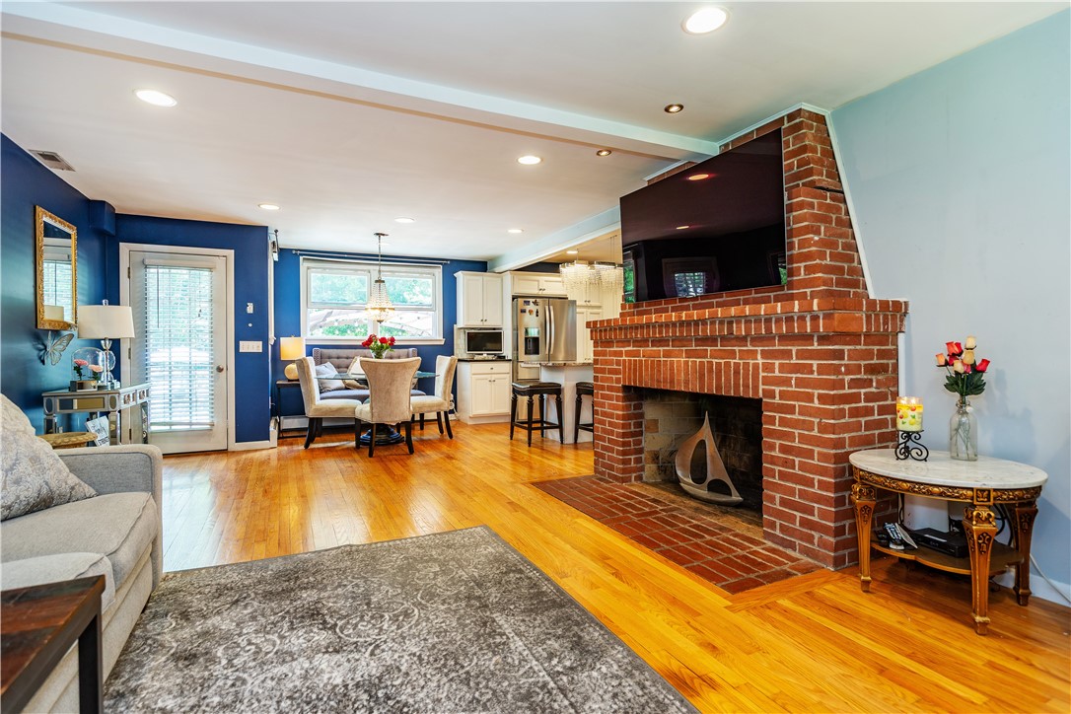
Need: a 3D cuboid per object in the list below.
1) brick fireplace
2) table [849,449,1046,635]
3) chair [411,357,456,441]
[{"bbox_3d":[1.094,-0.192,3.256,0.550,2.300,2.090,-1,1,-26],"label":"brick fireplace"},{"bbox_3d":[1.680,0.717,2.090,0.700,0.550,0.630,-1,1,-26],"label":"table"},{"bbox_3d":[-1.275,0.476,5.940,0.615,0.950,0.570,-1,1,-26],"label":"chair"}]

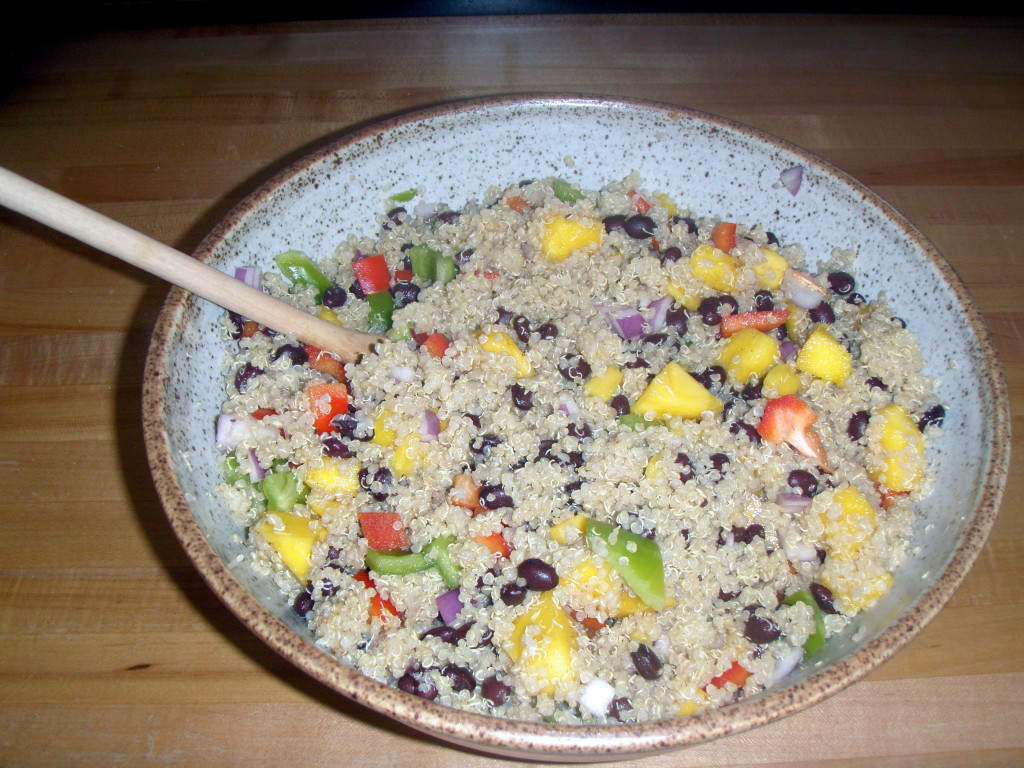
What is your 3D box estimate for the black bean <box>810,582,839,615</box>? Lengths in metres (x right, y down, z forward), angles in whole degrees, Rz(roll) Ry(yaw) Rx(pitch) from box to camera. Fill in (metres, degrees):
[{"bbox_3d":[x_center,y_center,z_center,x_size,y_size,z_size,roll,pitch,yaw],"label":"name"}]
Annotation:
[{"bbox_3d":[0.098,0.067,0.352,0.007,0.006,0.013,-20,52,-17],"label":"black bean"}]

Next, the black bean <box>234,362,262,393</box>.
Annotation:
[{"bbox_3d":[-0.098,-0.002,0.419,0.009,0.008,0.013,17,51,13],"label":"black bean"}]

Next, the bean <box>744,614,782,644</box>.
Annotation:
[{"bbox_3d":[0.079,0.077,0.353,0.012,0.008,0.009,5,50,3],"label":"bean"}]

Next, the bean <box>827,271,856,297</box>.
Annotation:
[{"bbox_3d":[0.132,-0.040,0.449,0.011,0.008,0.009,19,52,15],"label":"bean"}]

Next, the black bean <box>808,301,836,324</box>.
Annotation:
[{"bbox_3d":[0.119,-0.027,0.432,0.008,0.007,0.011,-25,54,-20],"label":"black bean"}]

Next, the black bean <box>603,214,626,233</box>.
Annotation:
[{"bbox_3d":[0.043,-0.065,0.460,0.011,0.006,0.008,2,49,2],"label":"black bean"}]

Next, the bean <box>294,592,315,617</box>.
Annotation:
[{"bbox_3d":[-0.065,0.068,0.352,0.007,0.007,0.011,11,50,9],"label":"bean"}]

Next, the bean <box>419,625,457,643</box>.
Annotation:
[{"bbox_3d":[-0.022,0.076,0.341,0.013,0.006,0.007,-11,50,-9],"label":"bean"}]

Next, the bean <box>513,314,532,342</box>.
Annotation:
[{"bbox_3d":[0.004,-0.020,0.409,0.007,0.006,0.012,-9,50,-8],"label":"bean"}]

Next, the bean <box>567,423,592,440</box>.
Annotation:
[{"bbox_3d":[0.024,0.017,0.391,0.011,0.008,0.009,25,54,19],"label":"bean"}]

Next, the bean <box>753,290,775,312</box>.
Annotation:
[{"bbox_3d":[0.096,-0.031,0.430,0.007,0.007,0.011,4,49,2],"label":"bean"}]

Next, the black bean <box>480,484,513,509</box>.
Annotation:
[{"bbox_3d":[-0.005,0.037,0.365,0.012,0.007,0.009,5,50,4],"label":"black bean"}]

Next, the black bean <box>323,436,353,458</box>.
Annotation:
[{"bbox_3d":[-0.061,0.022,0.392,0.012,0.008,0.008,26,54,19],"label":"black bean"}]

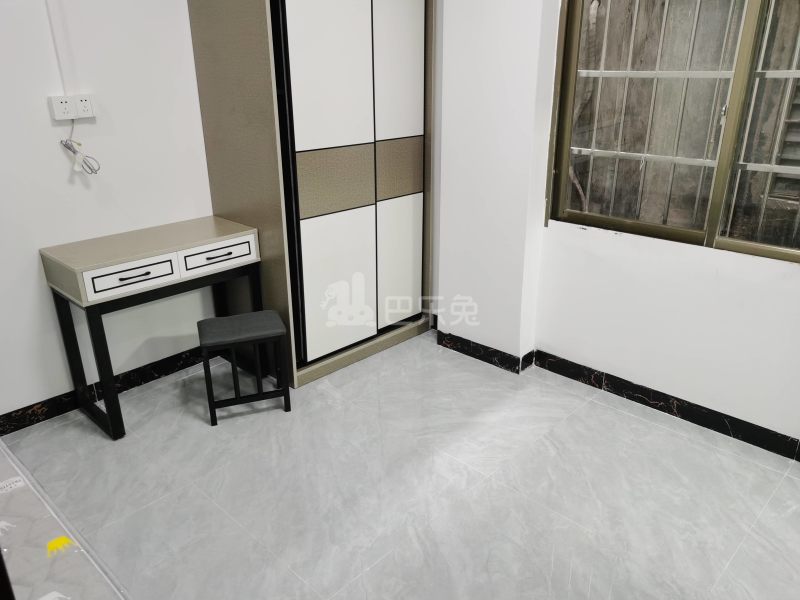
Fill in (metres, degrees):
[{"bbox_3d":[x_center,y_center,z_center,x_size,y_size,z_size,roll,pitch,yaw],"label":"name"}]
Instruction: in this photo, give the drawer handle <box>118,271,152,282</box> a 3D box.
[{"bbox_3d":[-1.063,-0.095,2.514,0.027,0.015,0.137,19,28,40],"label":"drawer handle"}]

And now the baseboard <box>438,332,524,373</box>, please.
[{"bbox_3d":[0.412,0.269,3.306,0.535,0.090,0.015,19,28,40],"label":"baseboard"}]

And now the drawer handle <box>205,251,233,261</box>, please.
[{"bbox_3d":[-0.800,-0.194,2.768,0.027,0.015,0.137,19,28,40],"label":"drawer handle"}]

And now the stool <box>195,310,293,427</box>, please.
[{"bbox_3d":[-0.699,0.293,2.801,0.350,0.425,0.227,-8,22,-19],"label":"stool"}]

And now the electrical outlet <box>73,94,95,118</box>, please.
[{"bbox_3d":[-1.312,-0.801,2.583,0.034,0.088,0.082,19,28,40],"label":"electrical outlet"}]

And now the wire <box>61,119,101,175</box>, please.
[{"bbox_3d":[-1.326,-0.634,2.587,0.060,0.215,0.130,19,28,40],"label":"wire"}]

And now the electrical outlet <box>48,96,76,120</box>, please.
[{"bbox_3d":[-1.367,-0.779,2.530,0.034,0.088,0.086,19,28,40],"label":"electrical outlet"}]

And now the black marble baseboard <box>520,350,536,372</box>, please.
[{"bbox_3d":[0.644,0.312,3.188,0.020,0.091,0.136,19,28,41],"label":"black marble baseboard"}]

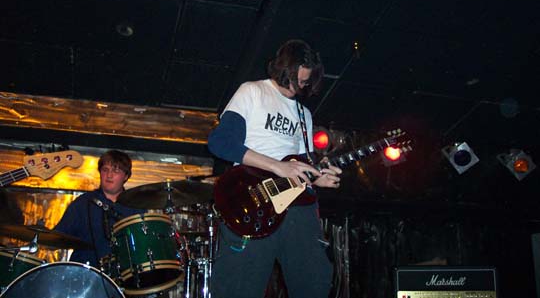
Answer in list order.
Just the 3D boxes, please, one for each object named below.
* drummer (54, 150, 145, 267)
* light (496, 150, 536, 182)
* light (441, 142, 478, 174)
[{"bbox_3d":[-0.896,0.569,3.079,0.670,1.300,0.800,5,-19,-14],"label":"drummer"},{"bbox_3d":[2.075,0.115,4.710,0.200,0.230,0.220,-41,-6,25],"label":"light"},{"bbox_3d":[1.520,0.047,4.512,0.200,0.230,0.220,-39,-2,22],"label":"light"}]

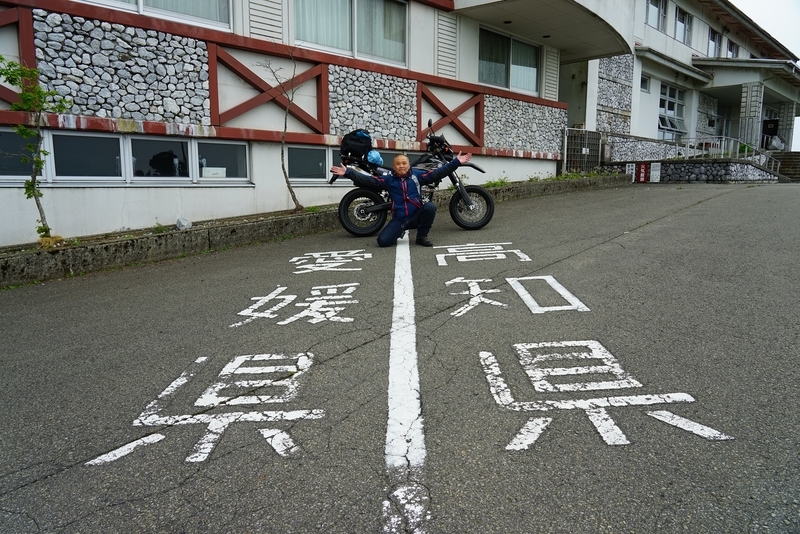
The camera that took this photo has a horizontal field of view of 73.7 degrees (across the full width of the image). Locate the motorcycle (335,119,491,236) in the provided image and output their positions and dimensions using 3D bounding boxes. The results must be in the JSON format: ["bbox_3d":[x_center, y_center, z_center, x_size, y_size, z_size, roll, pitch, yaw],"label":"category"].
[{"bbox_3d":[0.171,-1.110,6.825,2.120,1.360,0.800,-4,4,-8],"label":"motorcycle"}]

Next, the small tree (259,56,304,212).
[{"bbox_3d":[-1.581,-1.792,7.117,0.600,2.080,0.520,0,8,0],"label":"small tree"}]

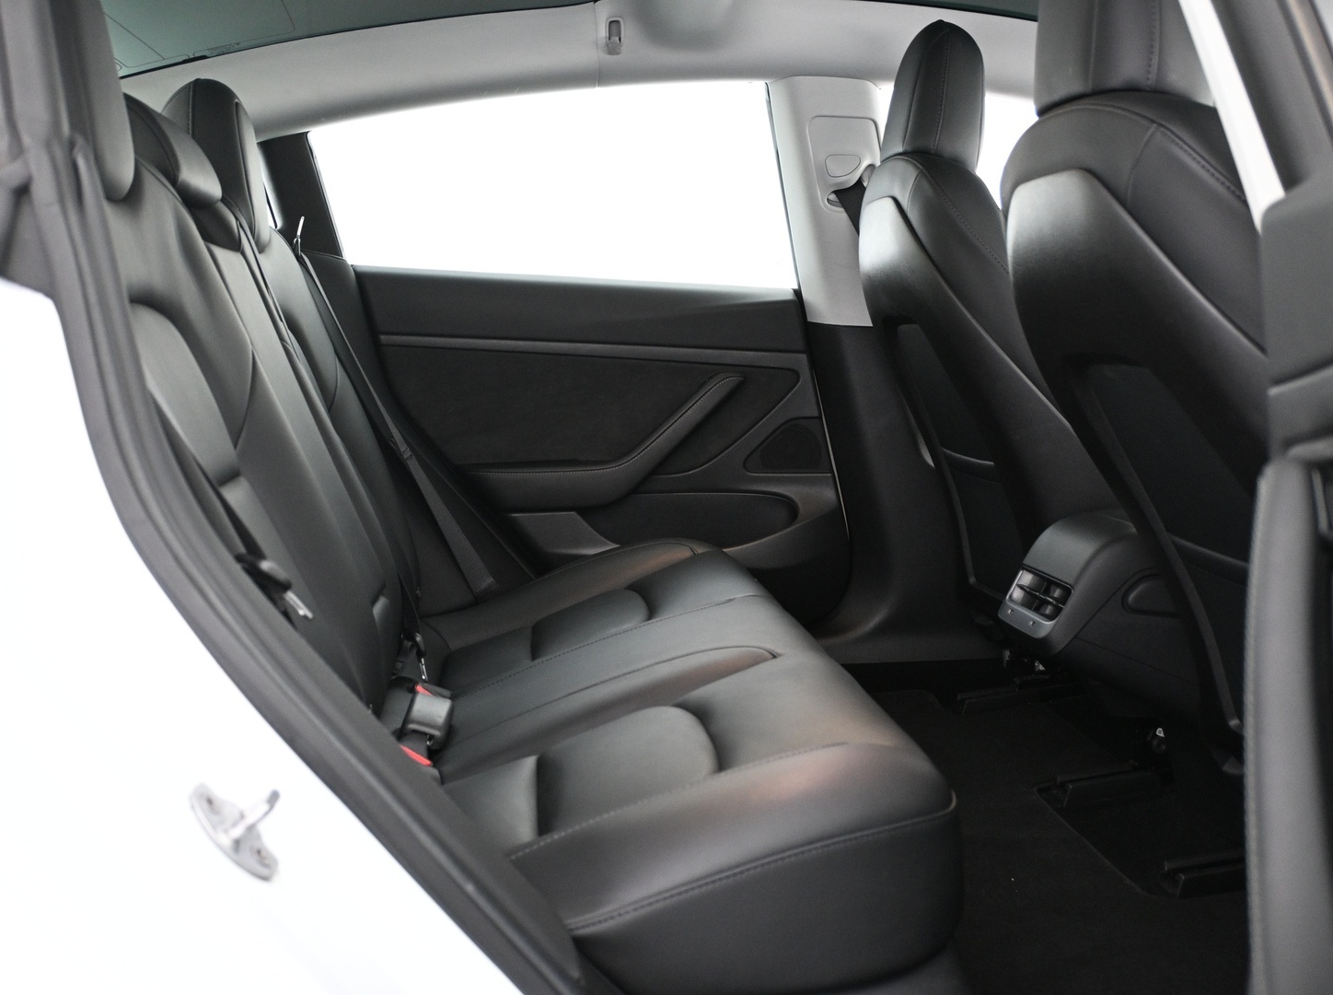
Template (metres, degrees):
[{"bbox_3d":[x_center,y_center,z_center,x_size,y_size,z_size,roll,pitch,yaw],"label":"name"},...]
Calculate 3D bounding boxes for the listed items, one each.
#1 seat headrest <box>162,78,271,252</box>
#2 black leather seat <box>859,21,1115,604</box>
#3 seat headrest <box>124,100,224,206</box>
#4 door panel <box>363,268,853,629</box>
[{"bbox_3d":[-0.666,-0.478,1.988,0.130,0.240,0.250,-9,9,-6],"label":"seat headrest"},{"bbox_3d":[0.712,-0.216,2.211,0.760,1.020,0.530,-1,8,-7],"label":"black leather seat"},{"bbox_3d":[-0.621,-0.415,1.657,0.120,0.130,0.250,-13,9,-5],"label":"seat headrest"},{"bbox_3d":[-0.101,-0.074,2.458,0.900,0.670,0.130,-1,8,-7],"label":"door panel"}]

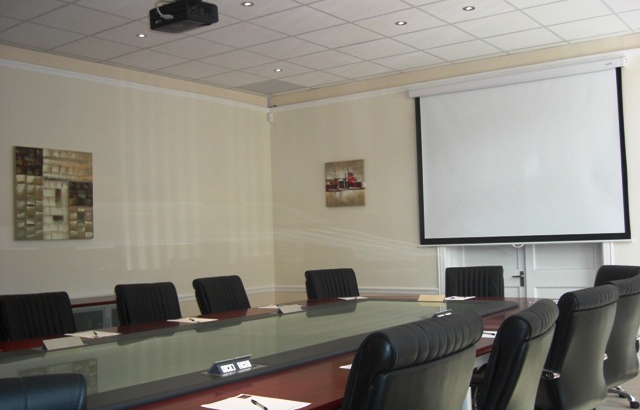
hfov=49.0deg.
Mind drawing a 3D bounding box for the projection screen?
[{"bbox_3d":[1.868,-0.418,6.827,2.110,1.590,0.070,-4,-3,36],"label":"projection screen"}]

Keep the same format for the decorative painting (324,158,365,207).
[{"bbox_3d":[0.297,-0.239,8.055,0.525,0.515,0.033,-4,-3,36],"label":"decorative painting"}]

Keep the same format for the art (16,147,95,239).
[{"bbox_3d":[-2.357,-0.090,6.255,0.035,0.800,0.790,-4,-3,36],"label":"art"}]

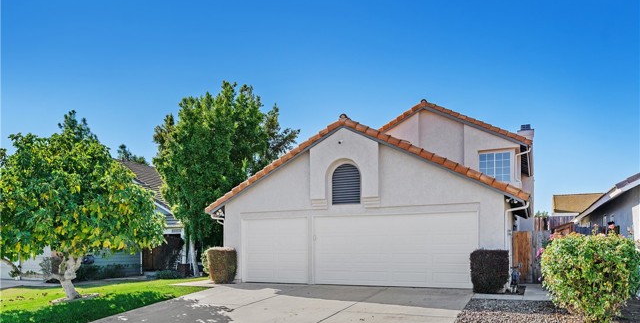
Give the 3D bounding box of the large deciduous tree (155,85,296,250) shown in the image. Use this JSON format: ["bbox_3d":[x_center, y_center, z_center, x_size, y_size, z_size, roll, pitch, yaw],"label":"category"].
[{"bbox_3d":[-3.976,0.765,18.900,5.500,7.800,4.800,0,-6,0],"label":"large deciduous tree"}]

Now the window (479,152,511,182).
[{"bbox_3d":[6.752,0.232,17.200,1.220,1.200,0.100,-3,-7,24],"label":"window"}]

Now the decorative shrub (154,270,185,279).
[{"bbox_3d":[-5.857,4.398,17.300,1.080,0.360,0.800,0,-6,0],"label":"decorative shrub"}]

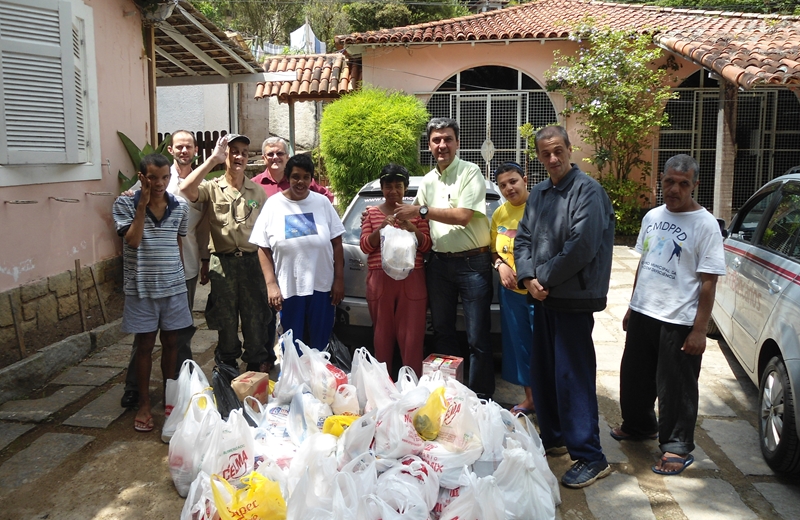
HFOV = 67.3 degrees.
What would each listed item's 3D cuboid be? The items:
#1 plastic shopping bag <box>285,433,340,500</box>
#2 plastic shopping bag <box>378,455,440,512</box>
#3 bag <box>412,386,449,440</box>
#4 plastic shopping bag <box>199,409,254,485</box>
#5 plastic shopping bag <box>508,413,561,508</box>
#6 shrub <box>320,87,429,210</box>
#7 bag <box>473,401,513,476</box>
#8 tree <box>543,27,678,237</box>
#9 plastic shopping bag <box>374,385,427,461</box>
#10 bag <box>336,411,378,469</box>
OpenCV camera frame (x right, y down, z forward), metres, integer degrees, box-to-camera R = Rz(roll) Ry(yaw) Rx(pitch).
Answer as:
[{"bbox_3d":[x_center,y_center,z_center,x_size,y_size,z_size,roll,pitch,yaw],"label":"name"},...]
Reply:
[{"bbox_3d":[-0.386,0.920,2.651,0.240,0.360,0.220,0,9,0],"label":"plastic shopping bag"},{"bbox_3d":[0.041,0.960,2.607,0.270,0.290,0.250,0,9,0],"label":"plastic shopping bag"},{"bbox_3d":[0.144,0.759,2.939,0.160,0.240,0.140,0,9,0],"label":"bag"},{"bbox_3d":[-0.822,0.886,2.847,0.260,0.390,0.210,-3,10,-17],"label":"plastic shopping bag"},{"bbox_3d":[0.608,0.894,2.779,0.250,0.400,0.220,2,9,12],"label":"plastic shopping bag"},{"bbox_3d":[-0.420,-1.478,9.891,1.750,2.620,1.700,0,9,0],"label":"shrub"},{"bbox_3d":[0.457,0.874,2.999,0.220,0.370,0.210,1,9,10],"label":"bag"},{"bbox_3d":[3.897,-2.344,11.072,2.300,3.800,1.900,3,10,19],"label":"tree"},{"bbox_3d":[0.002,0.806,2.967,0.270,0.360,0.260,0,9,0],"label":"plastic shopping bag"},{"bbox_3d":[-0.202,0.876,2.857,0.230,0.360,0.220,0,9,0],"label":"bag"}]

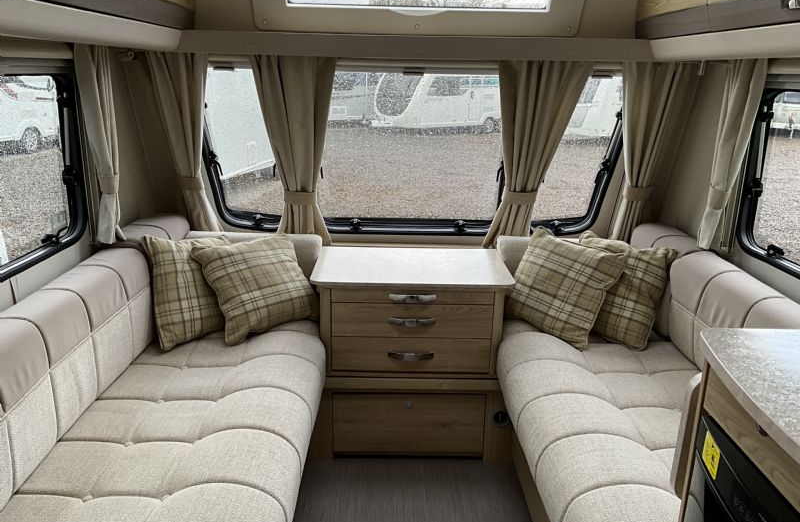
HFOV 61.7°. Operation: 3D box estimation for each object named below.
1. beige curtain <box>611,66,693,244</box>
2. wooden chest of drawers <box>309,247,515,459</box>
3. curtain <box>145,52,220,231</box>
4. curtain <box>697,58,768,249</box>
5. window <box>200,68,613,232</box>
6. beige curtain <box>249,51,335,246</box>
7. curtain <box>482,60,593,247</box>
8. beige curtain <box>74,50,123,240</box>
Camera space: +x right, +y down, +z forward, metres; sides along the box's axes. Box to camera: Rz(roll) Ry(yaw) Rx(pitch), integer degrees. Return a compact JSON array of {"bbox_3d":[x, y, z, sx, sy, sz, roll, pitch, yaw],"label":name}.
[{"bbox_3d":[0.890,-0.388,2.532,0.270,0.700,0.110,4,17,8],"label":"beige curtain"},{"bbox_3d":[0.035,0.356,2.537,0.683,0.715,0.410,1,17,-1],"label":"wooden chest of drawers"},{"bbox_3d":[-0.790,-0.412,2.504,0.250,0.700,0.110,-2,17,-11],"label":"curtain"},{"bbox_3d":[1.123,-0.359,2.346,0.110,0.655,0.230,1,17,-1],"label":"curtain"},{"bbox_3d":[0.052,-0.424,2.642,1.600,0.640,0.090,1,17,-1],"label":"window"},{"bbox_3d":[-0.401,-0.412,2.564,0.325,0.710,0.110,1,17,-1],"label":"beige curtain"},{"bbox_3d":[0.494,-0.401,2.583,0.385,0.710,0.110,1,17,-1],"label":"curtain"},{"bbox_3d":[-1.021,-0.394,2.318,0.110,0.660,0.220,1,17,-1],"label":"beige curtain"}]

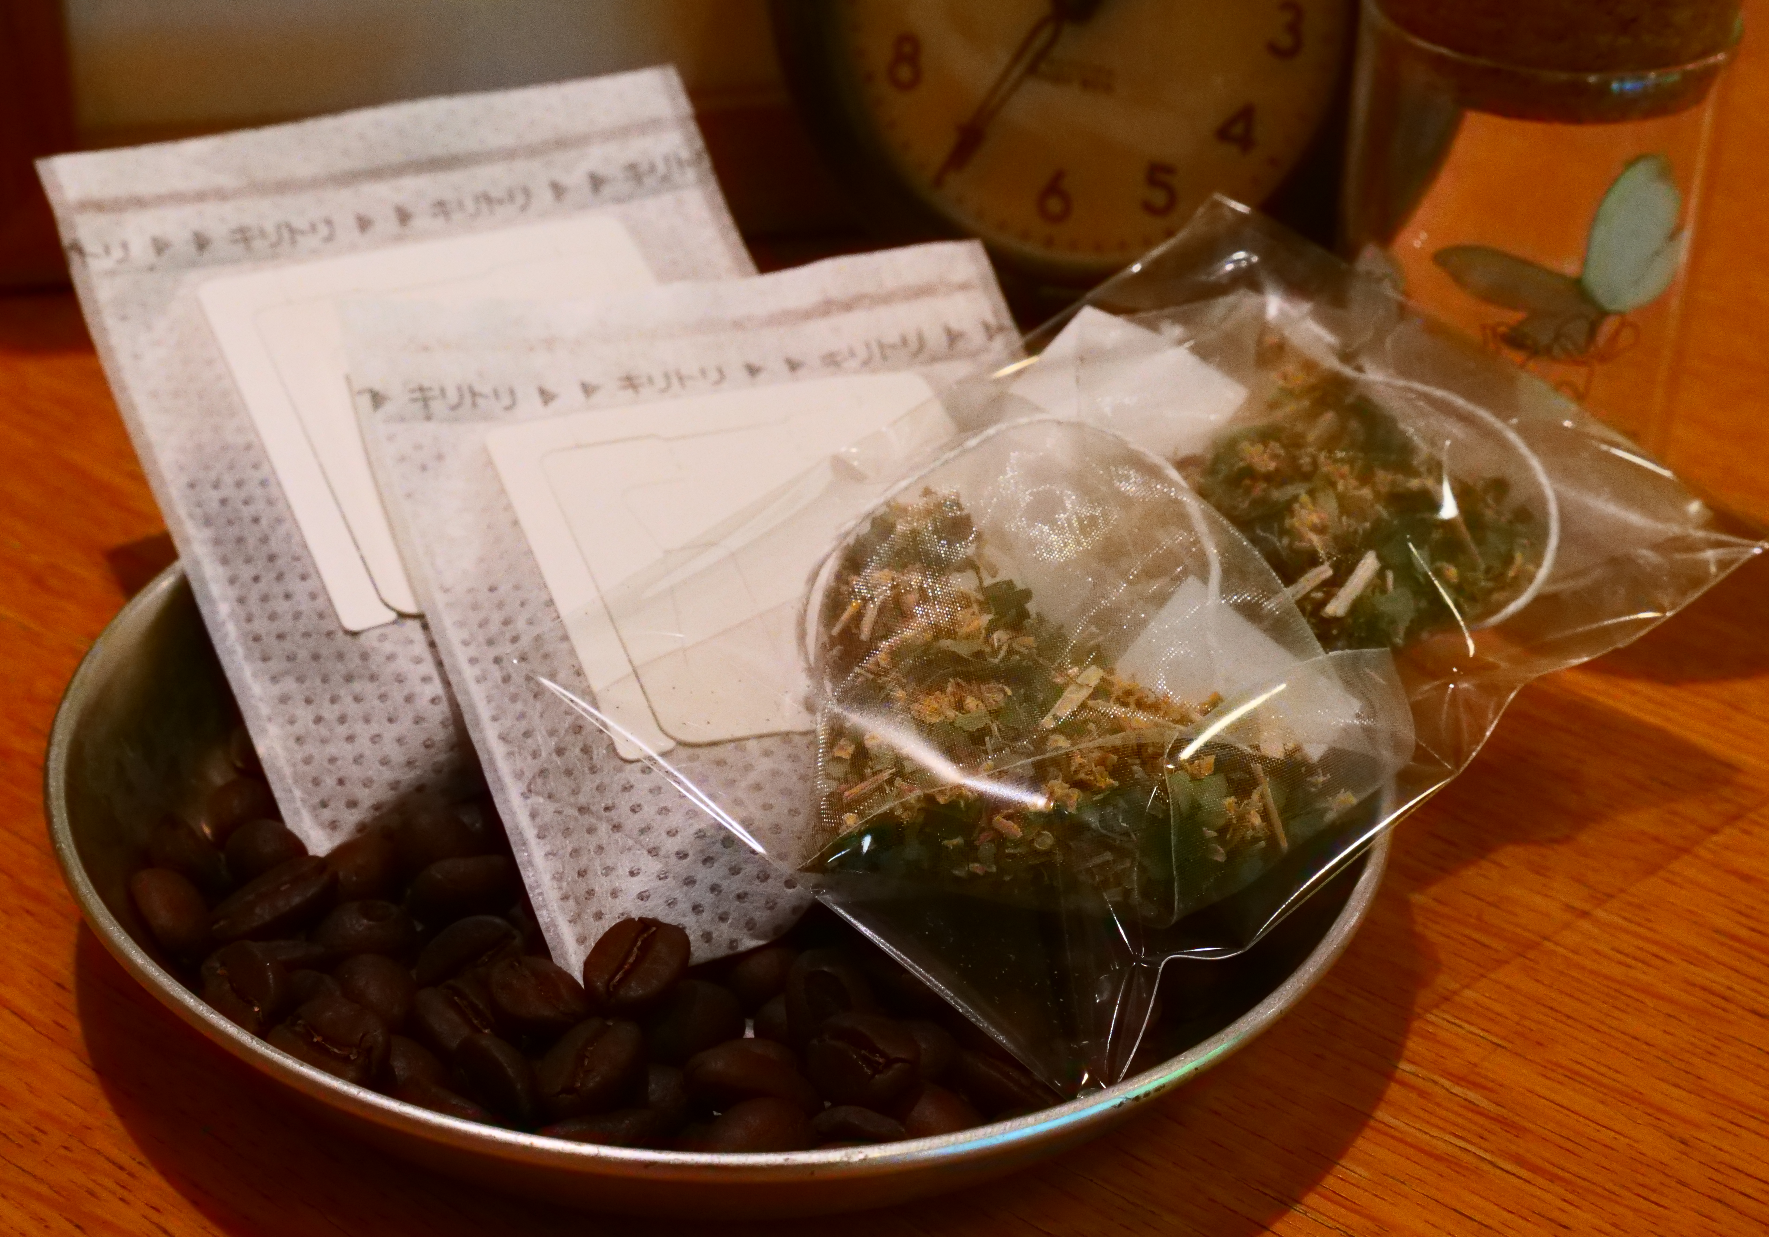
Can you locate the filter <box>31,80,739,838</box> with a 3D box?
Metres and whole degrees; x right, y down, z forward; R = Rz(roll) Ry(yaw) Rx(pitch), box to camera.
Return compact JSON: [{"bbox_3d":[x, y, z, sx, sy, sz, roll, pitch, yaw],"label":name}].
[{"bbox_3d":[-0.040,-0.019,0.323,0.074,0.011,0.090,-14,64,-27],"label":"filter"}]

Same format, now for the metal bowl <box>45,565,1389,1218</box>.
[{"bbox_3d":[-0.015,0.021,0.301,0.127,0.026,0.127,3,32,0],"label":"metal bowl"}]

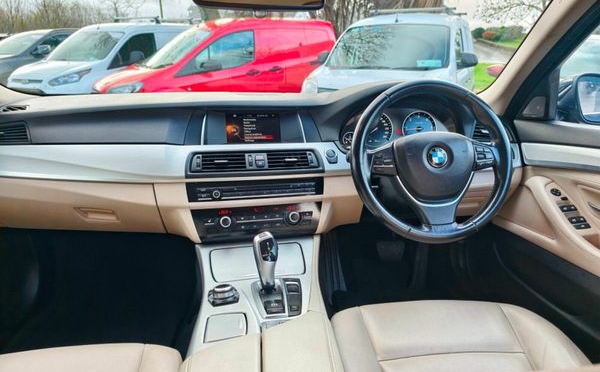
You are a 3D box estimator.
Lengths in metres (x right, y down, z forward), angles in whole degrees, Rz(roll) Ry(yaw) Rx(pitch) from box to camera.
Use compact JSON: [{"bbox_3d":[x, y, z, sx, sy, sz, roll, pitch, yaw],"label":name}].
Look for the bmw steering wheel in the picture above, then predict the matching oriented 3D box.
[{"bbox_3d":[0.303,-0.057,0.927,0.380,0.380,0.100,-2,-7,-6],"label":"bmw steering wheel"}]

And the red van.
[{"bbox_3d":[-1.343,-1.870,6.796,4.160,1.760,1.850,-14,23,-36],"label":"red van"}]

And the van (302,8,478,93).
[{"bbox_3d":[1.571,-1.705,6.105,1.950,1.870,4.330,9,20,25],"label":"van"}]

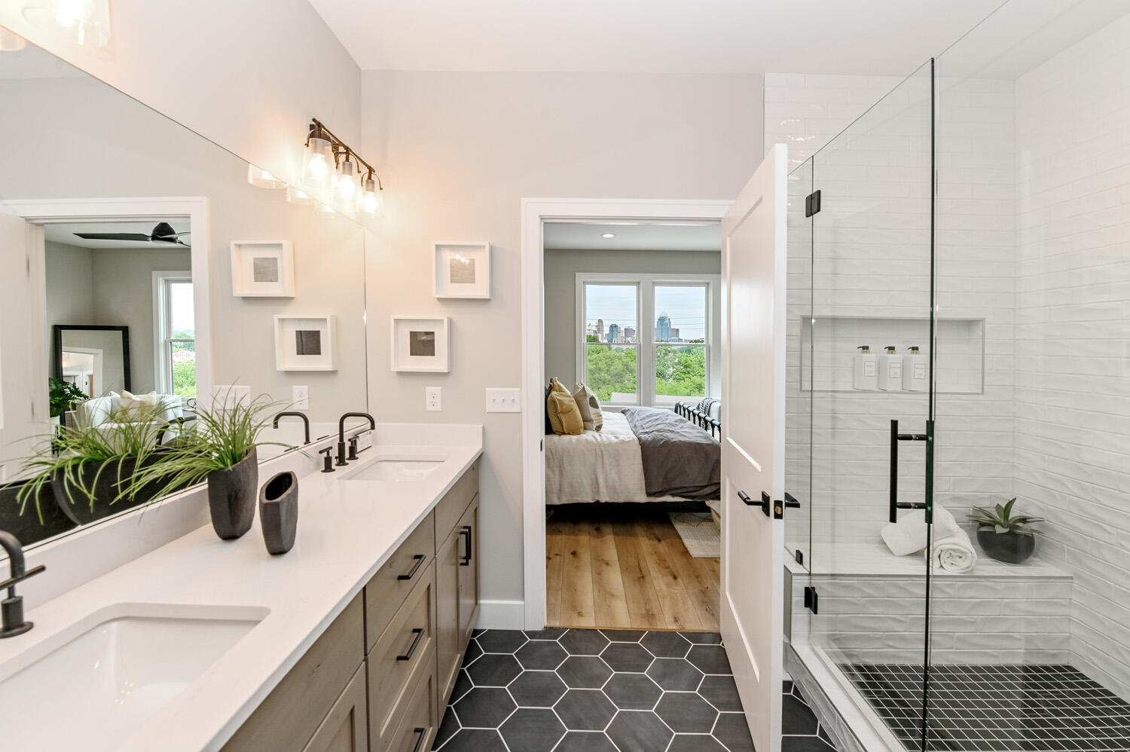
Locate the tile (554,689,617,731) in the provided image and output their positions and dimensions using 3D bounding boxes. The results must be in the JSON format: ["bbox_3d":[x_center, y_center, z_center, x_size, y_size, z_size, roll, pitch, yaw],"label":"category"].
[{"bbox_3d":[0.079,1.266,1.781,0.250,0.010,0.217,0,1,1],"label":"tile"}]

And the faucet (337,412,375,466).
[{"bbox_3d":[-0.869,0.258,1.950,0.165,0.215,0.056,0,2,2],"label":"faucet"}]

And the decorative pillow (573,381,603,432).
[{"bbox_3d":[0.213,0.288,4.450,0.180,0.480,0.480,-13,1,4],"label":"decorative pillow"}]

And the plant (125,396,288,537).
[{"bbox_3d":[-0.785,0.208,1.080,0.280,0.330,0.300,0,1,1],"label":"plant"}]

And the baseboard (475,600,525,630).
[{"bbox_3d":[-0.322,1.179,2.330,0.242,0.140,0.016,0,1,1],"label":"baseboard"}]

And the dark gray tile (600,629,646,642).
[{"bbox_3d":[0.282,1.262,2.270,0.248,0.010,0.107,0,1,1],"label":"dark gray tile"}]

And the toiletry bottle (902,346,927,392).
[{"bbox_3d":[1.716,-0.036,2.310,0.073,0.225,0.070,0,1,1],"label":"toiletry bottle"}]

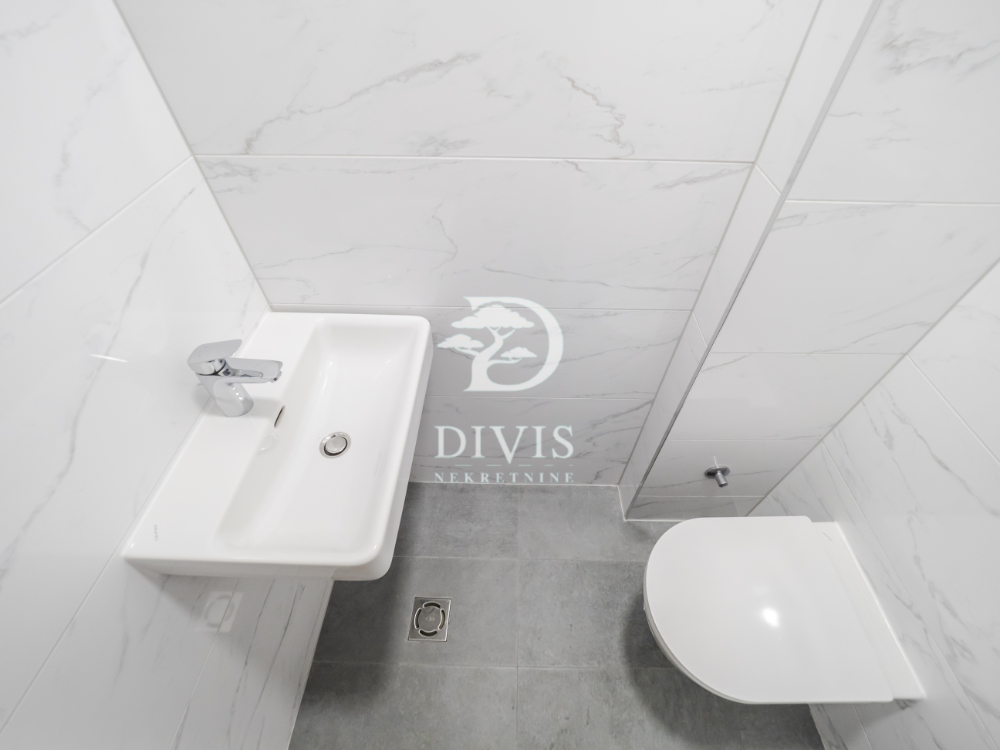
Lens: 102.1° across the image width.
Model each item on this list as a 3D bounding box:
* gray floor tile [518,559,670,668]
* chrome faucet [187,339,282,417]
[{"bbox_3d":[0.358,0.746,1.279,0.600,0.010,0.300,1,47,1],"label":"gray floor tile"},{"bbox_3d":[-0.455,0.010,0.729,0.154,0.155,0.047,1,47,1],"label":"chrome faucet"}]

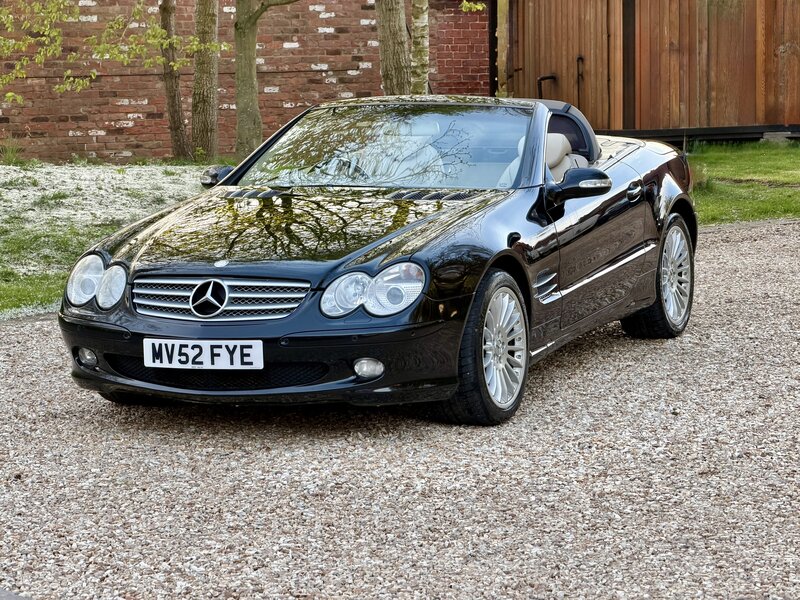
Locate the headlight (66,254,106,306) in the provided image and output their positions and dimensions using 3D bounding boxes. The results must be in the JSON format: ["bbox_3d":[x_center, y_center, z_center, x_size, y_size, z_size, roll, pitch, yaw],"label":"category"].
[{"bbox_3d":[-1.273,-0.080,9.383,0.220,0.210,0.165,3,8,30],"label":"headlight"}]

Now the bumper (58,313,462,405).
[{"bbox_3d":[-0.675,0.239,9.068,1.780,0.330,0.480,2,8,22],"label":"bumper"}]

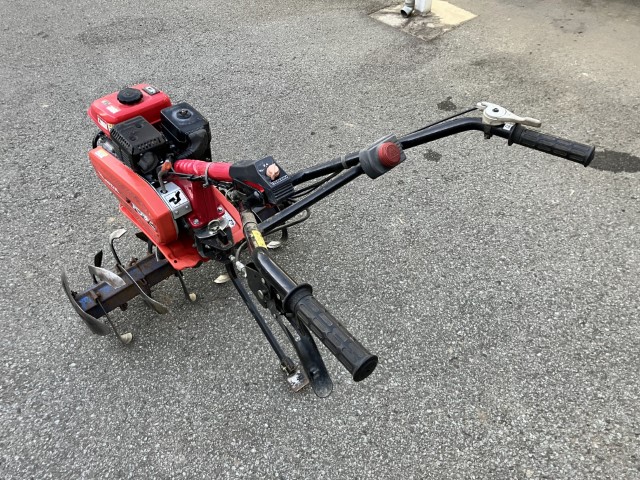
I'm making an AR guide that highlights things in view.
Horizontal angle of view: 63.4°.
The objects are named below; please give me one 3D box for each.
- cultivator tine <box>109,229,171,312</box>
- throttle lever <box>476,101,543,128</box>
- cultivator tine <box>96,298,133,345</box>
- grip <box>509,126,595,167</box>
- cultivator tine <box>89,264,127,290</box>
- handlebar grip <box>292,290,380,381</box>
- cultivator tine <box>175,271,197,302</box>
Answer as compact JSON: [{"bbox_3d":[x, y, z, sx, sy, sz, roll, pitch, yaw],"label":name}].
[{"bbox_3d":[-0.551,0.106,1.593,0.066,0.120,0.275,-35,93,-29],"label":"cultivator tine"},{"bbox_3d":[0.332,-0.217,0.906,0.113,0.034,0.047,25,51,23],"label":"throttle lever"},{"bbox_3d":[-0.632,0.243,1.608,0.044,0.200,0.065,-35,55,-29],"label":"cultivator tine"},{"bbox_3d":[0.386,-0.157,0.865,0.131,0.042,0.042,26,51,29],"label":"grip"},{"bbox_3d":[-0.609,0.120,1.496,0.046,0.110,0.130,-35,55,-29],"label":"cultivator tine"},{"bbox_3d":[0.011,0.108,0.611,0.042,0.042,0.130,-28,47,-25],"label":"handlebar grip"},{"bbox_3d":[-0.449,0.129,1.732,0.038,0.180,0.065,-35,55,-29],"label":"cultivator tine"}]

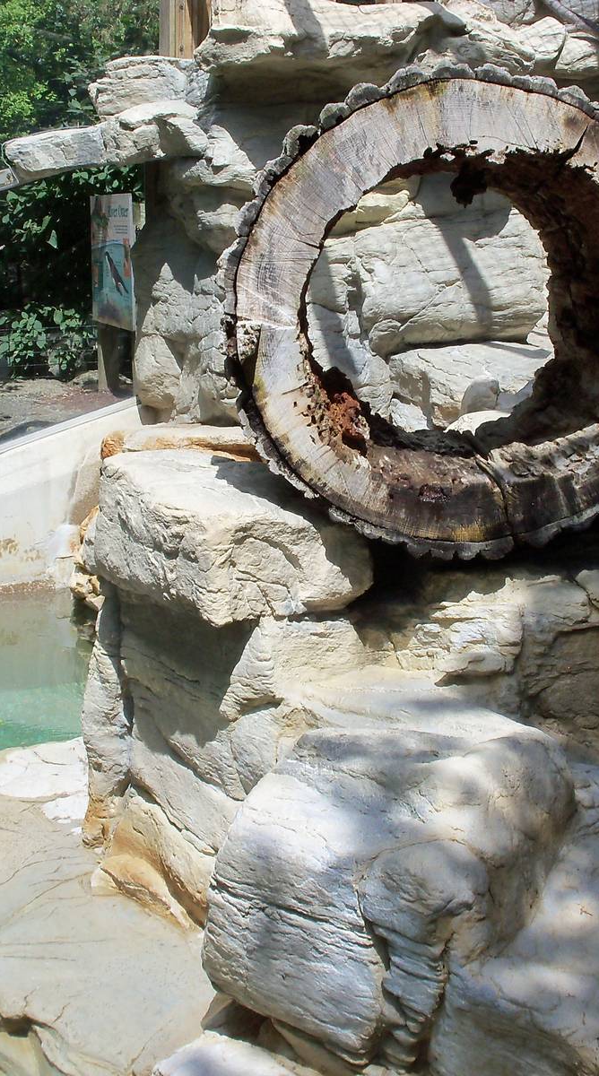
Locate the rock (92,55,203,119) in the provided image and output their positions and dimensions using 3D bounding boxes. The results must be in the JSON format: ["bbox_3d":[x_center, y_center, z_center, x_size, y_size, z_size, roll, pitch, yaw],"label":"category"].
[{"bbox_3d":[-0.457,-1.365,4.400,0.340,0.180,0.300,-2,13,-10],"label":"rock"}]

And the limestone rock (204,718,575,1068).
[{"bbox_3d":[0.150,0.552,2.300,0.450,0.380,0.400,-10,16,-37],"label":"limestone rock"}]

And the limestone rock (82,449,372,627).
[{"bbox_3d":[-0.141,-0.012,2.920,0.420,0.240,0.480,-9,16,-33],"label":"limestone rock"}]

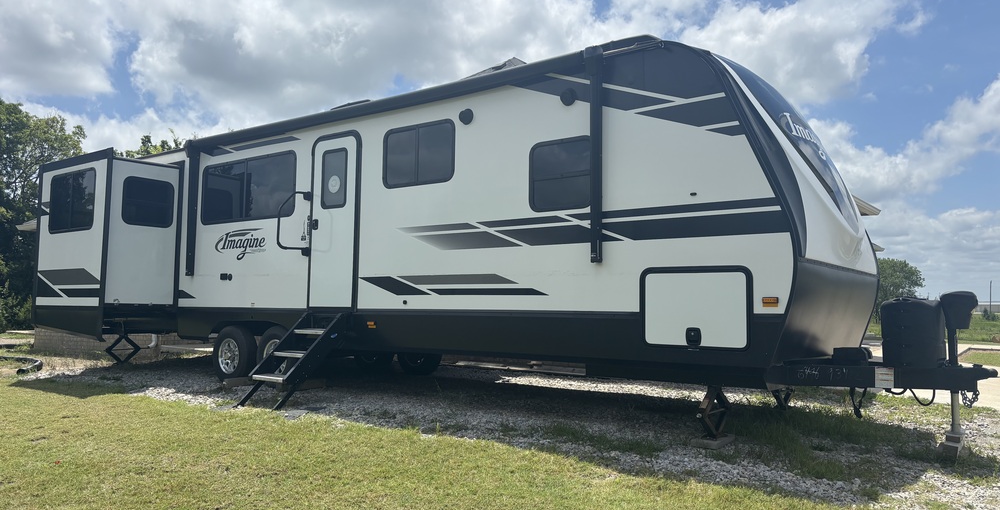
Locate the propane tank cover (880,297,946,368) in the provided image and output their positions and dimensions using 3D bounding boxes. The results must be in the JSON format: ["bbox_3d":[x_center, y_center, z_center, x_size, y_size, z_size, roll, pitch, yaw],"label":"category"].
[{"bbox_3d":[3.068,0.566,5.574,0.370,0.521,0.630,-3,-5,37],"label":"propane tank cover"}]

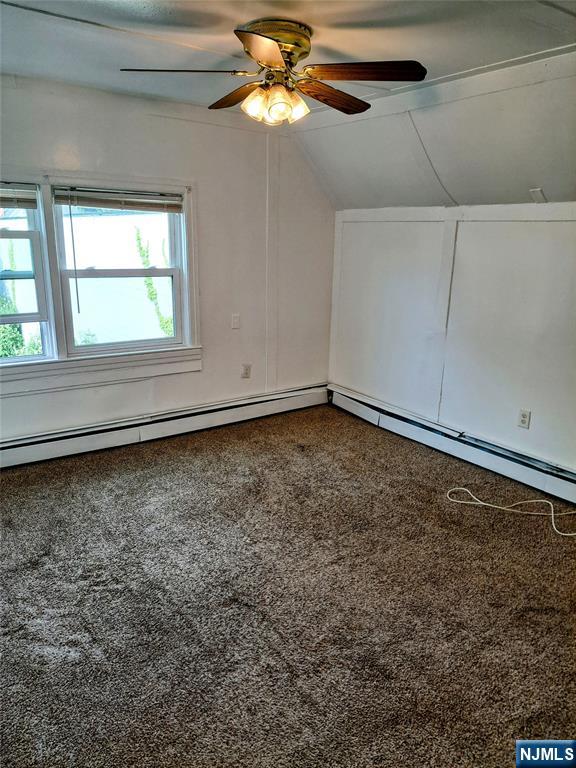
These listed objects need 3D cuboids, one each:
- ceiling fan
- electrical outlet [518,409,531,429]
[{"bbox_3d":[-0.056,-1.325,2.296,1.260,0.345,1.240,1,16,0],"label":"ceiling fan"},{"bbox_3d":[1.468,0.215,3.302,0.014,0.116,0.071,-9,19,-33],"label":"electrical outlet"}]

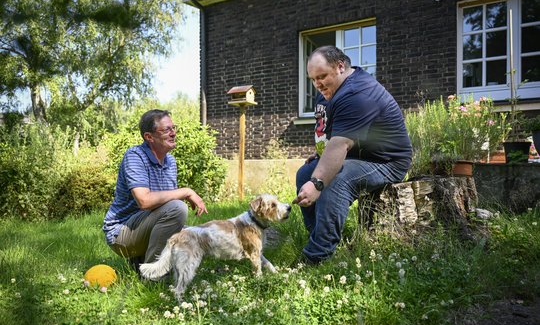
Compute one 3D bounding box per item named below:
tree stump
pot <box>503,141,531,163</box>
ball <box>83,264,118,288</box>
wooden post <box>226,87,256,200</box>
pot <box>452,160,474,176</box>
[{"bbox_3d":[0.965,0.290,2.780,0.780,0.420,0.650,0,0,0],"label":"tree stump"},{"bbox_3d":[2.230,-0.088,3.920,0.255,0.200,0.255,0,0,0],"label":"pot"},{"bbox_3d":[-0.820,0.565,2.100,0.157,0.150,0.157,0,0,0],"label":"ball"},{"bbox_3d":[-0.420,-0.260,6.400,0.340,1.740,0.340,0,0,30],"label":"wooden post"},{"bbox_3d":[1.275,0.033,2.870,0.155,0.113,0.155,0,0,0],"label":"pot"}]

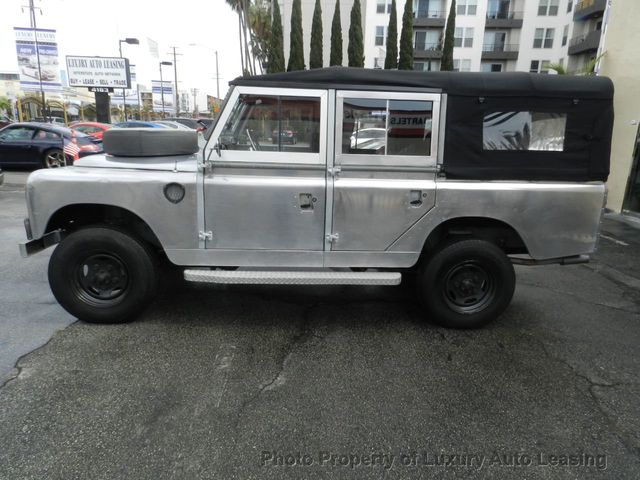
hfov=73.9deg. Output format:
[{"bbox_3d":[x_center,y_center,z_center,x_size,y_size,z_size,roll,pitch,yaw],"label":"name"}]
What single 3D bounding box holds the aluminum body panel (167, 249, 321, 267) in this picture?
[{"bbox_3d":[-0.545,0.129,3.171,1.160,0.134,0.060,1,14,-4],"label":"aluminum body panel"}]

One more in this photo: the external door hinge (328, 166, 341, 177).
[{"bbox_3d":[0.102,-0.487,3.013,0.100,0.071,0.050,1,14,-4],"label":"external door hinge"}]

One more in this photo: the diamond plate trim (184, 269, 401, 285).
[{"bbox_3d":[-0.194,0.284,3.203,1.581,0.058,0.165,2,13,-4],"label":"diamond plate trim"}]

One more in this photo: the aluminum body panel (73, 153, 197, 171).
[{"bbox_3d":[-1.400,-0.697,3.724,0.884,0.160,1.220,2,13,-4],"label":"aluminum body panel"}]

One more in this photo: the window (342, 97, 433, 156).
[{"bbox_3d":[0.479,-0.798,3.016,0.650,0.393,0.025,2,6,-4],"label":"window"}]

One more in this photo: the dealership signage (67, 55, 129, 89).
[{"bbox_3d":[-11.776,-8.928,22.724,2.980,1.497,0.462,1,14,-5],"label":"dealership signage"}]

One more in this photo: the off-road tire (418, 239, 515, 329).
[{"bbox_3d":[1.154,0.335,3.366,0.735,0.735,0.230,2,13,-4],"label":"off-road tire"}]

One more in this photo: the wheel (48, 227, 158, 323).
[{"bbox_3d":[-1.608,0.261,3.173,0.735,0.735,0.230,2,13,-4],"label":"wheel"}]

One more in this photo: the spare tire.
[{"bbox_3d":[-1.447,-0.844,3.679,0.754,0.200,0.754,1,14,-4],"label":"spare tire"}]

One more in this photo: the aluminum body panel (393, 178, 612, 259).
[{"bbox_3d":[1.315,-0.148,3.194,1.597,0.586,0.070,2,13,-4],"label":"aluminum body panel"}]

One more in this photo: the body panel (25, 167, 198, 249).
[{"bbox_3d":[-1.448,-0.233,3.095,1.180,0.555,0.260,1,14,-4],"label":"body panel"}]

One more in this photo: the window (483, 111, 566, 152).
[{"bbox_3d":[1.488,-0.793,3.110,0.625,0.270,0.030,1,9,-4],"label":"window"}]

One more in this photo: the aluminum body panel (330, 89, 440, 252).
[{"bbox_3d":[0.468,-0.482,3.091,0.775,1.160,0.130,1,11,-4],"label":"aluminum body panel"}]

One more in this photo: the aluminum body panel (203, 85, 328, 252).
[{"bbox_3d":[-0.385,-0.493,3.031,0.875,1.160,0.130,1,11,-4],"label":"aluminum body panel"}]

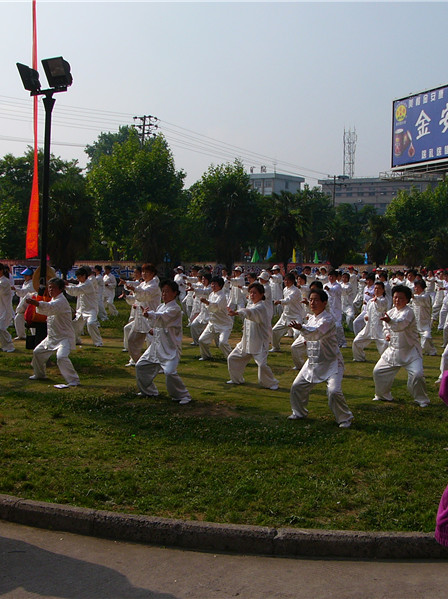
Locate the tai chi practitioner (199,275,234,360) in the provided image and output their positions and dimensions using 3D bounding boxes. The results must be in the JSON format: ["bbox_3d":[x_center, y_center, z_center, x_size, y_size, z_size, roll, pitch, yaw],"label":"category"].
[{"bbox_3d":[-0.116,0.322,12.900,0.620,1.330,0.560,0,2,-24],"label":"tai chi practitioner"}]

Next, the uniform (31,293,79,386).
[{"bbox_3d":[-2.081,0.474,10.207,0.550,1.121,0.650,-1,4,-37],"label":"uniform"}]

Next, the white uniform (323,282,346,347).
[{"bbox_3d":[2.088,0.188,16.000,0.650,1.472,0.620,-1,3,-38],"label":"white uniform"}]

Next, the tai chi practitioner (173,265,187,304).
[{"bbox_3d":[-1.498,-0.347,28.000,0.480,1.600,0.500,0,2,-10],"label":"tai chi practitioner"}]

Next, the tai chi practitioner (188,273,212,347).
[{"bbox_3d":[-0.344,0.182,14.673,0.680,1.317,0.570,0,3,-25],"label":"tai chi practitioner"}]

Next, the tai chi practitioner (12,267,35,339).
[{"bbox_3d":[-3.583,0.097,15.160,0.720,1.324,0.580,0,3,-20],"label":"tai chi practitioner"}]

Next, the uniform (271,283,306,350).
[{"bbox_3d":[1.104,0.324,14.117,0.640,1.140,0.570,0,3,-25],"label":"uniform"}]

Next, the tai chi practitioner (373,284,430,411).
[{"bbox_3d":[1.958,0.490,9.172,0.680,1.312,0.570,0,3,-28],"label":"tai chi practitioner"}]

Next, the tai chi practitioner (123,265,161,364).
[{"bbox_3d":[-1.171,0.233,12.100,0.720,1.528,0.660,-1,3,-38],"label":"tai chi practitioner"}]

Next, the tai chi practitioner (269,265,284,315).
[{"bbox_3d":[1.686,-0.276,26.700,0.500,1.620,0.520,0,2,-22],"label":"tai chi practitioner"}]

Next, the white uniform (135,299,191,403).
[{"bbox_3d":[-0.682,0.545,9.223,0.640,1.103,0.570,0,3,-28],"label":"white uniform"}]

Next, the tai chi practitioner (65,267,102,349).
[{"bbox_3d":[-2.728,0.126,16.142,0.700,1.554,0.750,-1,3,-31],"label":"tai chi practitioner"}]

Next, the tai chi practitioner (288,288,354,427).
[{"bbox_3d":[0.945,0.541,8.062,0.630,1.296,0.700,-2,4,-45],"label":"tai chi practitioner"}]

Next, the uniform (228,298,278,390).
[{"bbox_3d":[0.353,0.531,10.300,0.600,1.100,0.580,0,2,-28],"label":"uniform"}]

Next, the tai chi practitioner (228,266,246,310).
[{"bbox_3d":[0.314,-0.150,20.914,0.600,1.360,0.550,4,4,44],"label":"tai chi practitioner"}]

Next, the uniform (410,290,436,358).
[{"bbox_3d":[3.462,0.418,14.500,0.550,1.110,0.560,0,2,-28],"label":"uniform"}]

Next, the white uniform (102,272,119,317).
[{"bbox_3d":[-3.507,-0.264,25.806,0.450,1.572,0.550,-1,3,-41],"label":"white uniform"}]

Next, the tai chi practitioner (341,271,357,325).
[{"bbox_3d":[3.015,0.055,20.300,0.620,1.404,0.620,-1,3,-38],"label":"tai chi practitioner"}]

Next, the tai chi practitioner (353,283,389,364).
[{"bbox_3d":[2.594,0.389,14.427,0.600,1.422,0.800,-1,3,-40],"label":"tai chi practitioner"}]

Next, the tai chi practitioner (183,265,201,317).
[{"bbox_3d":[-1.012,-0.283,26.300,0.600,1.600,0.520,0,2,-22],"label":"tai chi practitioner"}]

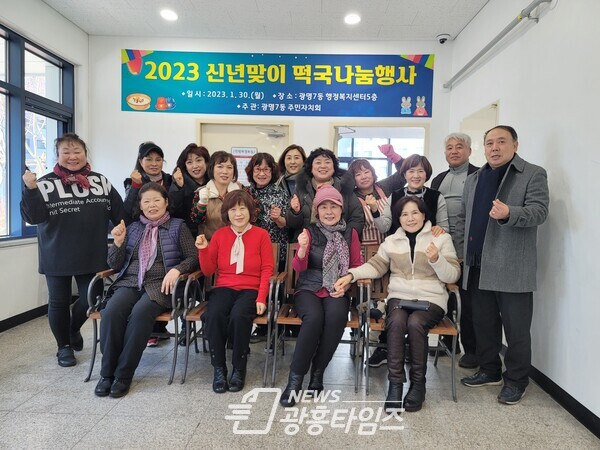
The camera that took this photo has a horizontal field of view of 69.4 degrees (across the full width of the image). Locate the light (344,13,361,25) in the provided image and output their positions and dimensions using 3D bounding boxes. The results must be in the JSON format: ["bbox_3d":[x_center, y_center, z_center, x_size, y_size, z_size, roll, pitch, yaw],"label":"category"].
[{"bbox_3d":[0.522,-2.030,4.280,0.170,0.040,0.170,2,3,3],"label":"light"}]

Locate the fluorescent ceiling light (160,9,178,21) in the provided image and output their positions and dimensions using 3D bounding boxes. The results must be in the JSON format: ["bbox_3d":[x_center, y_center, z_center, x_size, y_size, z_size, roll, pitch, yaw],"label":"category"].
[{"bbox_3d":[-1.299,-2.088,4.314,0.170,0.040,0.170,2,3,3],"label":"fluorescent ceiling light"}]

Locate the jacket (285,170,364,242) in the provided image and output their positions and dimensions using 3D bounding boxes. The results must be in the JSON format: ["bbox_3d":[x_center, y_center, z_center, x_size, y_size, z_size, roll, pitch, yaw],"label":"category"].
[{"bbox_3d":[0.191,-0.083,3.366,0.600,0.711,0.420,2,3,6],"label":"jacket"}]

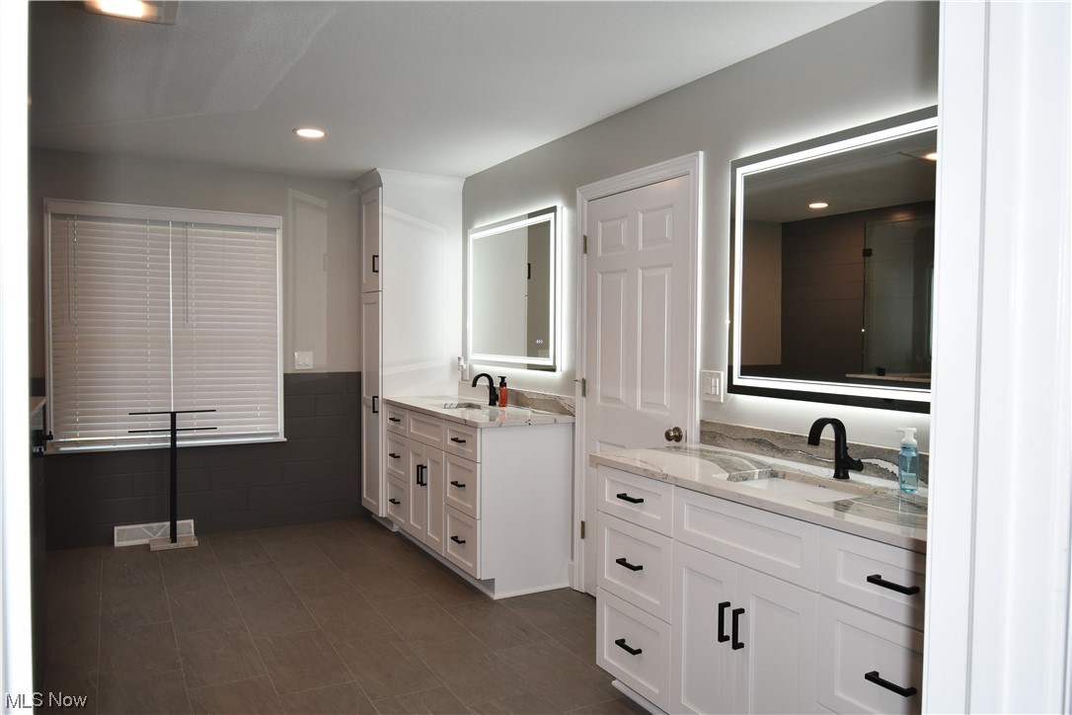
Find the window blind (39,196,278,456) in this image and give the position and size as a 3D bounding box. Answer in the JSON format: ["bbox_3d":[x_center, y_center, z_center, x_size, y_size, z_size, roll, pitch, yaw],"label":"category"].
[{"bbox_3d":[-2.365,-0.193,4.845,1.375,1.540,0.070,-1,2,-29],"label":"window blind"}]

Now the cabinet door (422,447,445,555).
[{"bbox_3d":[-0.585,0.818,4.308,0.020,0.585,0.287,-1,2,-29],"label":"cabinet door"}]

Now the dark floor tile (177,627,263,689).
[{"bbox_3d":[-1.355,1.270,3.184,0.294,0.010,0.588,-1,2,-30],"label":"dark floor tile"}]

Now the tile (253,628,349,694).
[{"bbox_3d":[-0.988,1.276,3.138,0.298,0.010,0.595,0,2,-30],"label":"tile"}]

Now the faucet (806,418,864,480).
[{"bbox_3d":[0.952,0.295,2.364,0.189,0.198,0.113,0,2,-30],"label":"faucet"}]

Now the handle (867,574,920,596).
[{"bbox_3d":[0.837,0.534,1.747,0.034,0.012,0.110,-1,2,-29],"label":"handle"}]

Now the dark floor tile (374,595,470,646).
[{"bbox_3d":[-0.557,1.267,3.583,0.298,0.010,0.595,0,2,-30],"label":"dark floor tile"}]

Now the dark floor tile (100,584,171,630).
[{"bbox_3d":[-2.008,1.248,3.730,0.294,0.010,0.588,-1,2,-30],"label":"dark floor tile"}]

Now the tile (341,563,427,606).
[{"bbox_3d":[-0.850,1.250,4.098,0.298,0.010,0.595,0,2,-30],"label":"tile"}]

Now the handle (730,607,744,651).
[{"bbox_3d":[0.594,0.789,2.166,0.034,0.113,0.012,-1,2,-29],"label":"handle"}]

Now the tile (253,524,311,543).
[{"bbox_3d":[-1.720,1.203,5.040,0.301,0.010,0.380,-1,2,-29],"label":"tile"}]

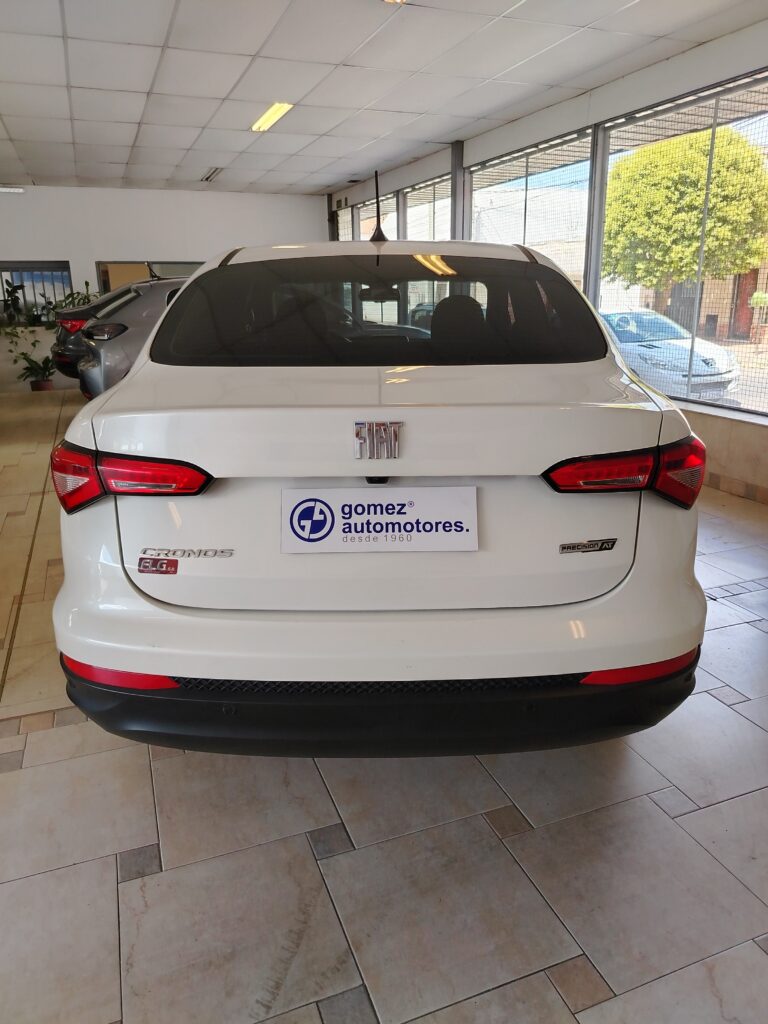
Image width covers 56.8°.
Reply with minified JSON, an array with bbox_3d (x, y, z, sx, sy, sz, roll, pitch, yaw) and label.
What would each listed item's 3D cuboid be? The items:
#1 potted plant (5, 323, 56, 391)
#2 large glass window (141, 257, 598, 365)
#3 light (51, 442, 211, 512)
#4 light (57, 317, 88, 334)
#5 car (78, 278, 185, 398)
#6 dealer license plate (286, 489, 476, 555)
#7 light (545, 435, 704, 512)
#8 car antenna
[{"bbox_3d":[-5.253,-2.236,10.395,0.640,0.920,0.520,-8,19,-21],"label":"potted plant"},{"bbox_3d":[-0.015,-0.596,2.097,1.250,0.090,0.660,-1,44,1],"label":"large glass window"},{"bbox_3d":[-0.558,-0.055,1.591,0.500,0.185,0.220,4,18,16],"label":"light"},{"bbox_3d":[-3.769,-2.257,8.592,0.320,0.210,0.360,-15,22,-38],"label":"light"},{"bbox_3d":[-1.365,-1.898,8.116,4.200,1.500,1.760,-10,20,-27],"label":"car"},{"bbox_3d":[-0.009,0.017,1.447,0.400,0.132,0.015,-1,-5,1],"label":"dealer license plate"},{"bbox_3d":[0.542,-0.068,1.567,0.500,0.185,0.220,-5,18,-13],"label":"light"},{"bbox_3d":[-0.023,-1.038,2.431,0.060,0.225,0.140,-1,17,1],"label":"car antenna"}]

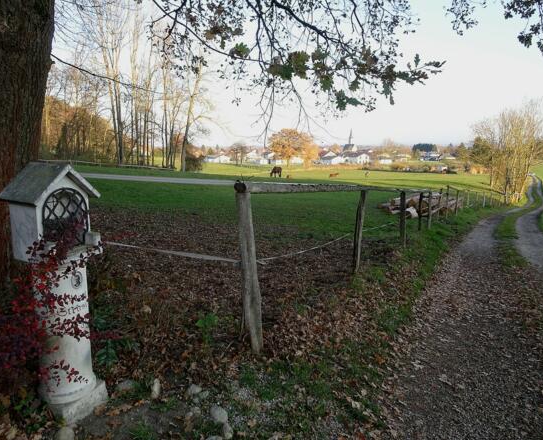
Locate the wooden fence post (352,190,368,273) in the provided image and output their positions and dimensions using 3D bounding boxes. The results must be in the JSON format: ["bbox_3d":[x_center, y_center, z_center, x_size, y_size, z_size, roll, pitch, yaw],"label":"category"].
[{"bbox_3d":[1.267,0.174,5.799,0.140,1.193,0.140,8,11,28],"label":"wooden fence post"}]

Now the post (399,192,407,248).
[{"bbox_3d":[2.791,-0.030,8.646,0.130,1.220,0.130,2,11,28],"label":"post"}]

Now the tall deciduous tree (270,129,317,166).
[{"bbox_3d":[7.425,-25.490,143.859,17.000,13.403,15.500,0,10,0],"label":"tall deciduous tree"}]

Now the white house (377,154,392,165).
[{"bbox_3d":[77.590,-42.386,283.335,11.000,7.140,10.500,2,10,14],"label":"white house"}]

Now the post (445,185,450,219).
[{"bbox_3d":[7.387,-0.761,17.079,0.130,1.417,0.130,5,11,28],"label":"post"}]

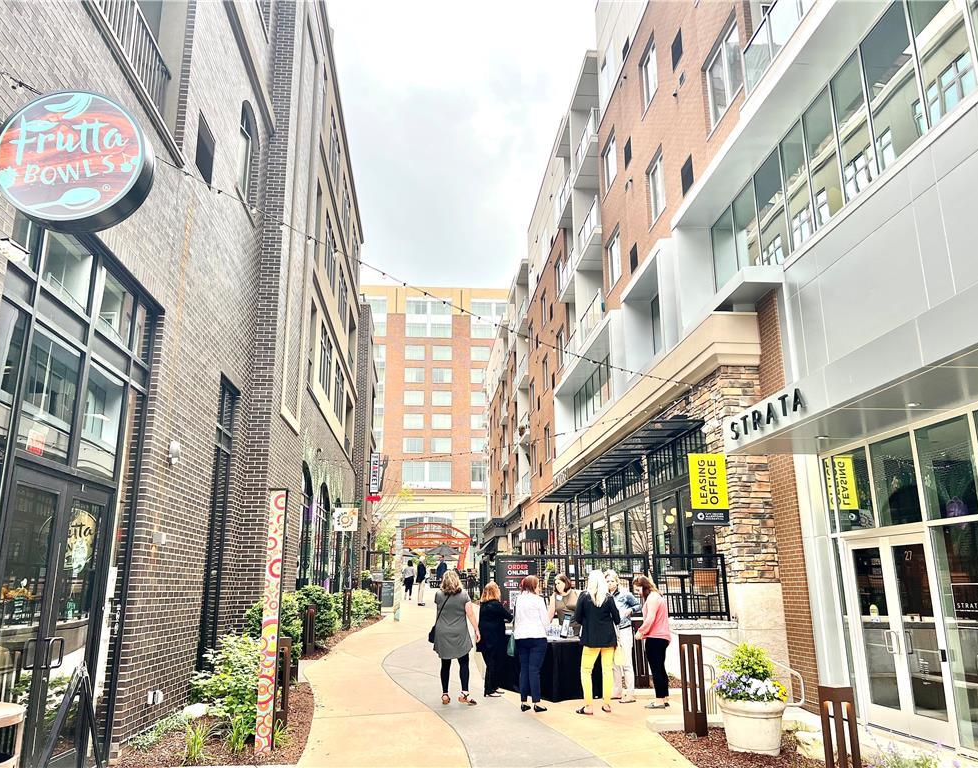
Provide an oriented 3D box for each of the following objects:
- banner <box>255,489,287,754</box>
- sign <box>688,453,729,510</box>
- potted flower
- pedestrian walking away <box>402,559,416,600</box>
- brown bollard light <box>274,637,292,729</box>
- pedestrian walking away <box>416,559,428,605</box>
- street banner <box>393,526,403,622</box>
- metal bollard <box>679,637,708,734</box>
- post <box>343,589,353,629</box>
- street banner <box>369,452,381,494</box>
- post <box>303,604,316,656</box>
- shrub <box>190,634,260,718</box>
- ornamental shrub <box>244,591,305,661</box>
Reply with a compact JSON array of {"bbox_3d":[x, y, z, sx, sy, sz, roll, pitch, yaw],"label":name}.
[{"bbox_3d":[-2.131,2.279,7.564,0.152,2.469,0.135,1,-15,-5],"label":"banner"},{"bbox_3d":[3.596,1.625,12.580,0.620,0.950,0.040,1,-15,-5],"label":"sign"},{"bbox_3d":[2.617,3.068,7.668,0.740,0.980,0.730,1,-15,-5],"label":"potted flower"},{"bbox_3d":[-3.354,8.242,32.168,0.480,1.630,0.360,1,-15,-5],"label":"pedestrian walking away"},{"bbox_3d":[-2.296,3.304,8.523,0.155,0.941,0.155,1,-15,-5],"label":"brown bollard light"},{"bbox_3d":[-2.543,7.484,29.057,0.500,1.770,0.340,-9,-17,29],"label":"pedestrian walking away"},{"bbox_3d":[-2.462,5.114,20.750,0.160,2.423,0.140,1,-15,-5],"label":"street banner"},{"bbox_3d":[2.024,2.971,7.618,0.153,0.933,0.153,8,-17,-30],"label":"metal bollard"},{"bbox_3d":[-3.384,5.390,18.413,0.160,0.908,0.160,-10,-18,34],"label":"post"},{"bbox_3d":[-4.913,3.870,33.219,0.400,1.799,0.170,1,-15,-5],"label":"street banner"},{"bbox_3d":[-3.597,4.967,15.454,0.180,0.980,0.180,1,-15,-5],"label":"post"},{"bbox_3d":[-2.968,3.346,8.796,0.800,0.880,0.820,1,-15,-5],"label":"shrub"},{"bbox_3d":[-3.123,3.654,11.196,0.920,1.180,0.930,1,-15,-5],"label":"ornamental shrub"}]

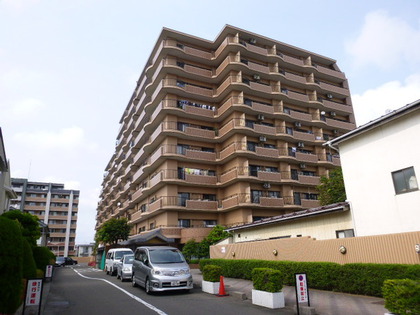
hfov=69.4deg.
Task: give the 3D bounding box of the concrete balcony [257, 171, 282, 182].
[{"bbox_3d":[6.496,2.118,33.777,3.094,0.871,0.500,7,-20,-25],"label":"concrete balcony"}]

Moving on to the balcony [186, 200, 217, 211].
[{"bbox_3d":[-0.945,5.144,33.220,3.724,0.871,0.500,7,-20,-25],"label":"balcony"}]

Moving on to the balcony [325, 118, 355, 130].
[{"bbox_3d":[17.922,-4.456,41.917,5.560,0.871,0.500,7,-20,-25],"label":"balcony"}]

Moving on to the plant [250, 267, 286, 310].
[{"bbox_3d":[1.745,3.975,9.338,0.500,1.060,1.020,6,-19,-26],"label":"plant"}]

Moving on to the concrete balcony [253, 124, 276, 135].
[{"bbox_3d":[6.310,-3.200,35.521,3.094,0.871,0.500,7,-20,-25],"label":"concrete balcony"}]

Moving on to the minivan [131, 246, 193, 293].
[{"bbox_3d":[-2.364,5.117,14.031,1.710,1.850,4.730,6,-19,-24],"label":"minivan"}]

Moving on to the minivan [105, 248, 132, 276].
[{"bbox_3d":[-7.485,8.702,25.383,1.700,1.980,4.700,6,-19,-24],"label":"minivan"}]

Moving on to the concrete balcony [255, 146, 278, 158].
[{"bbox_3d":[6.575,-0.361,36.592,3.407,1.015,1.200,6,-19,-26],"label":"concrete balcony"}]

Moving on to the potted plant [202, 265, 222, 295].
[{"bbox_3d":[0.087,4.961,12.374,0.500,0.980,1.020,7,-20,-25],"label":"potted plant"}]

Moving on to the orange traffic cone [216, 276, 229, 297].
[{"bbox_3d":[0.482,4.977,11.828,0.390,0.700,0.390,6,-19,-26],"label":"orange traffic cone"}]

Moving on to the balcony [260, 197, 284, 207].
[{"bbox_3d":[6.589,4.778,32.905,3.094,0.871,0.500,7,-20,-25],"label":"balcony"}]

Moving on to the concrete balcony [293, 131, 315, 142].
[{"bbox_3d":[12.073,-2.505,40.194,3.407,1.015,1.200,6,-19,-26],"label":"concrete balcony"}]

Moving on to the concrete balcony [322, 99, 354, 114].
[{"bbox_3d":[17.829,-7.115,42.789,5.560,0.871,0.500,7,-20,-25],"label":"concrete balcony"}]

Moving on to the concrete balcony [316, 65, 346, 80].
[{"bbox_3d":[18.364,-12.844,46.867,5.884,1.015,1.200,6,-19,-26],"label":"concrete balcony"}]

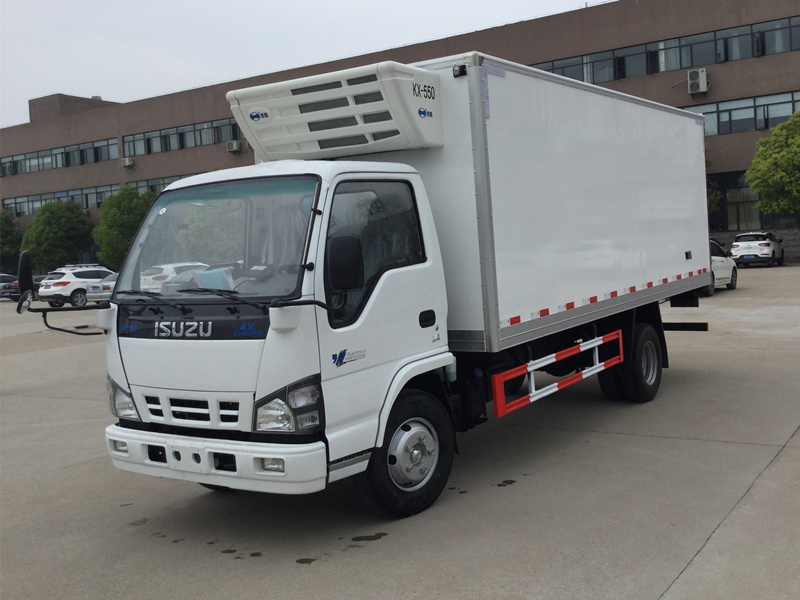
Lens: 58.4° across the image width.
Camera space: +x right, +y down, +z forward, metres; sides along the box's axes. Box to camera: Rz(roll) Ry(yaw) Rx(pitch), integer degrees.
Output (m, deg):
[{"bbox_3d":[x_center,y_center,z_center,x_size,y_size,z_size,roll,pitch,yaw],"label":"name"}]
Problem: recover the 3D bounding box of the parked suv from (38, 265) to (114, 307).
[{"bbox_3d":[-12.905,-0.713,30.485,1.820,1.680,4.420,-1,6,33],"label":"parked suv"}]

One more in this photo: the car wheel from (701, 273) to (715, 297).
[{"bbox_3d":[8.019,-0.405,18.736,0.220,0.630,0.630,0,7,40],"label":"car wheel"}]

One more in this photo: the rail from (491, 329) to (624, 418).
[{"bbox_3d":[1.305,0.535,5.675,0.072,0.307,2.204,0,6,39],"label":"rail"}]

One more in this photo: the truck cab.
[{"bbox_3d":[-0.802,0.243,4.722,1.978,2.234,1.589,0,6,39],"label":"truck cab"}]

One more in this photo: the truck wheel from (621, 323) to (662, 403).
[{"bbox_3d":[2.381,0.616,7.131,0.210,0.799,0.799,0,6,39],"label":"truck wheel"}]

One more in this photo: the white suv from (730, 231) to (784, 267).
[{"bbox_3d":[17.136,-2.542,34.017,1.830,1.650,4.450,0,6,36],"label":"white suv"}]

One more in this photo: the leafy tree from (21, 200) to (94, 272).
[{"bbox_3d":[-19.362,-3.081,40.500,4.200,5.088,4.200,0,7,39],"label":"leafy tree"}]

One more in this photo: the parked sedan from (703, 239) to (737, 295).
[{"bbox_3d":[8.200,-0.966,20.162,1.790,1.470,4.500,0,7,39],"label":"parked sedan"}]

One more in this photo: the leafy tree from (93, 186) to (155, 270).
[{"bbox_3d":[-14.483,-3.359,38.500,4.200,5.482,4.200,0,7,39],"label":"leafy tree"}]

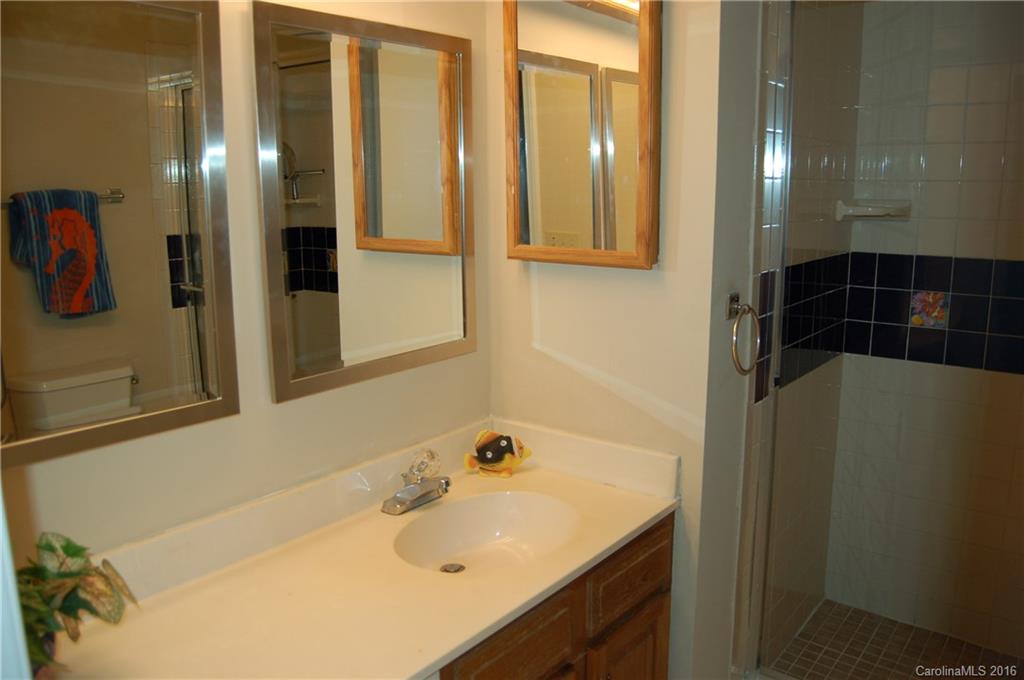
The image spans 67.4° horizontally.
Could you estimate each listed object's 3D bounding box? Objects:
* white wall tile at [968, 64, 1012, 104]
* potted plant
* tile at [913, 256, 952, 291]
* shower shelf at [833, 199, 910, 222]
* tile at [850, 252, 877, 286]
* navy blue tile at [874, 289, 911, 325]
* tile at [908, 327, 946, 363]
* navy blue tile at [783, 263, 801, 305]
[{"bbox_3d":[1.362,-0.728,2.187,0.108,0.108,0.010,8,15,39],"label":"white wall tile"},{"bbox_3d":[-0.720,0.423,1.212,0.204,0.199,0.213,9,14,39],"label":"potted plant"},{"bbox_3d":[1.295,-0.202,2.355,0.108,0.108,0.010,8,15,39],"label":"tile"},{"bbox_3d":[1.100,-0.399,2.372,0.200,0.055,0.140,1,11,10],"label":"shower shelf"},{"bbox_3d":[1.137,-0.223,2.483,0.080,0.107,0.010,9,14,39],"label":"tile"},{"bbox_3d":[1.211,-0.105,2.444,0.107,0.107,0.010,9,14,39],"label":"navy blue tile"},{"bbox_3d":[1.295,0.015,2.397,0.107,0.107,0.010,9,14,39],"label":"tile"},{"bbox_3d":[0.783,-0.152,2.136,0.010,0.107,0.107,9,14,39],"label":"navy blue tile"}]

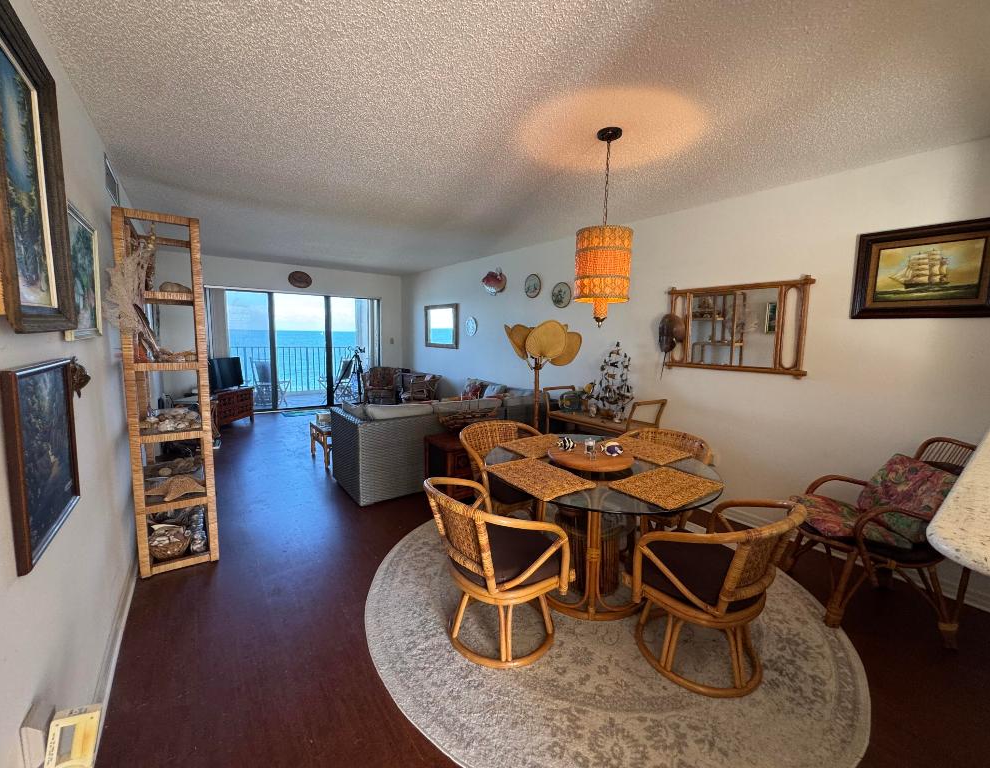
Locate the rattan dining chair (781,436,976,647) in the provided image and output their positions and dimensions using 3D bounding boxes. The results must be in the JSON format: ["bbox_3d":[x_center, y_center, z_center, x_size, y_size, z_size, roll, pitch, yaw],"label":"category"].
[{"bbox_3d":[2.028,0.742,2.150,0.705,0.917,0.574,3,7,17],"label":"rattan dining chair"}]

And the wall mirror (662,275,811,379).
[{"bbox_3d":[1.783,-0.423,3.153,0.050,0.690,1.050,-4,9,-36],"label":"wall mirror"}]

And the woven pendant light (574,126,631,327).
[{"bbox_3d":[0.587,-0.810,2.225,0.295,1.000,0.295,-4,9,-36],"label":"woven pendant light"}]

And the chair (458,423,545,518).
[{"bbox_3d":[0.128,0.693,2.845,0.614,0.755,0.604,-3,8,-30],"label":"chair"}]

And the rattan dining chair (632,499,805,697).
[{"bbox_3d":[0.930,0.836,1.811,0.580,0.730,0.590,-3,8,-33],"label":"rattan dining chair"}]

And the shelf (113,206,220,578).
[{"bbox_3d":[-2.039,0.047,2.620,0.358,1.984,0.826,-3,8,-36],"label":"shelf"}]

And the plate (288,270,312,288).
[{"bbox_3d":[-3.324,-1.776,7.065,0.375,0.280,0.040,-3,8,-36],"label":"plate"}]

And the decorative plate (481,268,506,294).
[{"bbox_3d":[-0.005,-1.362,5.481,0.140,0.350,0.400,-4,9,-36],"label":"decorative plate"}]

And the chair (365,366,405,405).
[{"bbox_3d":[-1.754,0.145,6.631,0.660,0.820,0.680,0,7,-12],"label":"chair"}]

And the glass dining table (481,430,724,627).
[{"bbox_3d":[0.534,0.778,2.280,1.210,0.715,1.210,1,7,0],"label":"glass dining table"}]

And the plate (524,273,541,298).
[{"bbox_3d":[0.465,-1.176,4.982,0.025,0.287,0.287,-3,8,-36],"label":"plate"}]

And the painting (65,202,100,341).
[{"bbox_3d":[-1.579,-0.419,1.568,0.040,0.475,0.670,-4,9,-36],"label":"painting"}]

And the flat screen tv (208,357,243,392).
[{"bbox_3d":[-3.592,-0.108,5.484,0.120,0.450,0.700,2,7,5],"label":"flat screen tv"}]

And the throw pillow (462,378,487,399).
[{"bbox_3d":[-0.272,0.171,5.392,0.141,0.393,0.393,16,-5,-43],"label":"throw pillow"}]

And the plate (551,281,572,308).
[{"bbox_3d":[0.749,-0.984,4.604,0.025,0.287,0.292,-3,8,-36],"label":"plate"}]

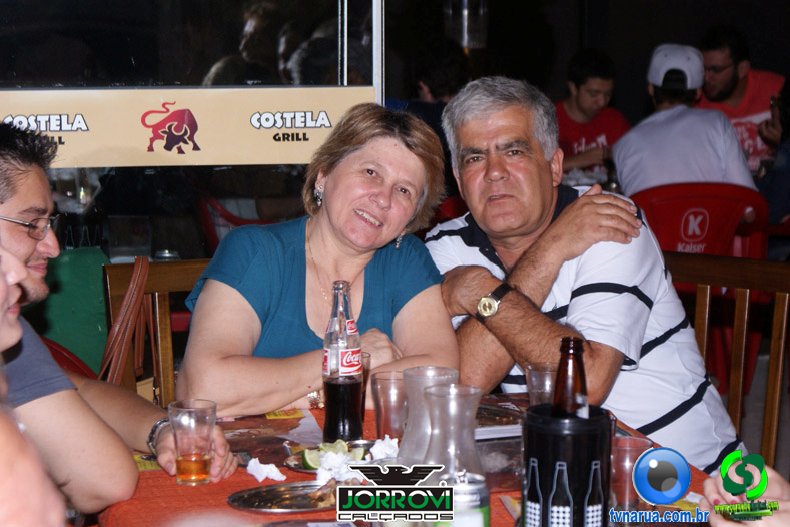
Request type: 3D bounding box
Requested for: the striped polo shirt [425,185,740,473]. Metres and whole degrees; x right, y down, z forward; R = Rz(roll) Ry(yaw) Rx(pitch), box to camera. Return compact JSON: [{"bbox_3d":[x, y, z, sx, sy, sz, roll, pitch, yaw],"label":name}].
[{"bbox_3d":[0.326,0.170,3.879,0.460,0.560,0.340,-6,9,28],"label":"striped polo shirt"}]

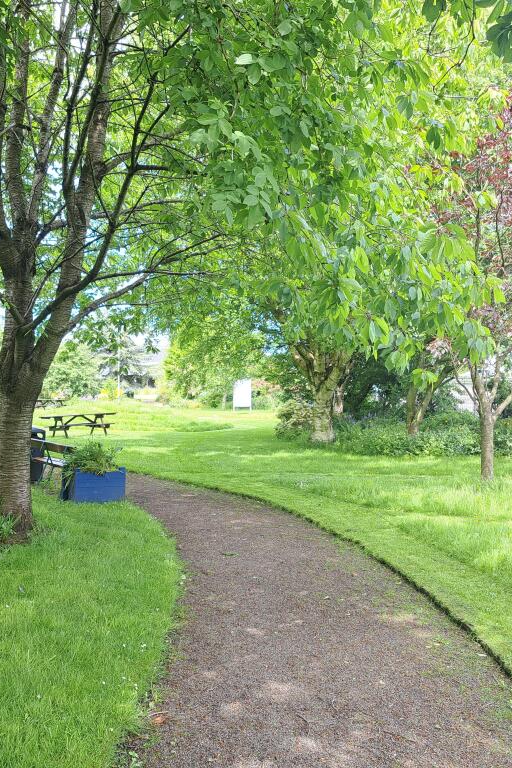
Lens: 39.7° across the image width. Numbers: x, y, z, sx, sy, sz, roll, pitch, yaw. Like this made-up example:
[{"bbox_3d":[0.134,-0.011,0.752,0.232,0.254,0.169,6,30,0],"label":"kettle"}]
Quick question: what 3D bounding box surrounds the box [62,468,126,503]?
[{"bbox_3d":[-2.452,1.458,10.650,0.750,0.480,0.720,0,0,-33],"label":"box"}]

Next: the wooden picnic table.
[{"bbox_3d":[-5.841,1.372,23.300,2.400,0.720,1.500,0,0,-40],"label":"wooden picnic table"}]

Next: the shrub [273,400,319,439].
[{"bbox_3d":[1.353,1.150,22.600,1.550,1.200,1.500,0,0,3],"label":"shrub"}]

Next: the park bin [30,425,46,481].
[{"bbox_3d":[-4.002,1.224,12.600,0.500,0.980,0.500,0,0,-34],"label":"park bin"}]

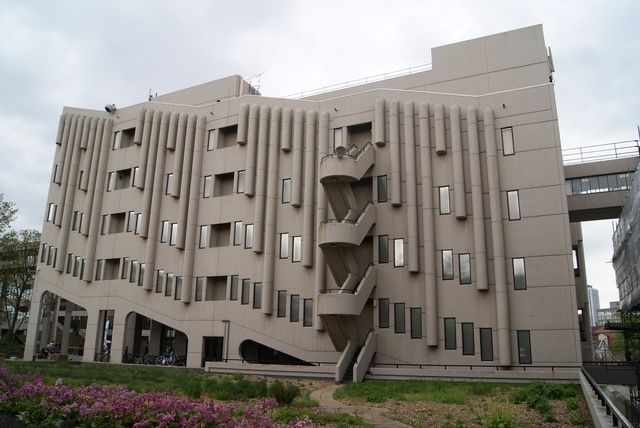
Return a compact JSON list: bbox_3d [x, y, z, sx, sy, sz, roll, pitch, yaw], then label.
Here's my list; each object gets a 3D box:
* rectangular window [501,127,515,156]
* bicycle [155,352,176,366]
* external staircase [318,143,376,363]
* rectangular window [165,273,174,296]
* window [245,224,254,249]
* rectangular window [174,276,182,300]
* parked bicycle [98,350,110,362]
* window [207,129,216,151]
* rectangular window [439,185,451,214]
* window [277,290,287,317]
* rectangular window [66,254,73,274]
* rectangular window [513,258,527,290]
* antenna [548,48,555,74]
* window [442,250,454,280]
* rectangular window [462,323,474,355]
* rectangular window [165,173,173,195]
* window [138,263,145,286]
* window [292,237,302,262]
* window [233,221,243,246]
[{"bbox_3d":[10.925,-4.172,27.888,0.610,1.719,0.150,-5,-14,26],"label":"rectangular window"},{"bbox_3d":[-10.786,10.218,33.690,1.750,1.000,0.550,-6,-16,25],"label":"bicycle"},{"bbox_3d":[1.421,2.034,26.963,2.300,13.650,3.720,-6,-16,26],"label":"external staircase"},{"bbox_3d":[-11.134,5.222,35.491,0.600,1.688,0.150,-6,-16,25],"label":"rectangular window"},{"bbox_3d":[-4.925,1.556,33.385,0.600,1.688,0.150,-6,-16,25],"label":"window"},{"bbox_3d":[-10.015,5.269,34.158,0.590,1.660,0.130,-6,-16,26],"label":"rectangular window"},{"bbox_3d":[-16.149,10.679,36.000,1.700,1.000,0.550,-5,-15,25],"label":"parked bicycle"},{"bbox_3d":[-8.145,-5.538,36.126,0.590,1.660,0.130,-6,-16,26],"label":"window"},{"bbox_3d":[7.130,-0.765,27.422,0.605,1.650,0.120,-6,-16,25],"label":"rectangular window"},{"bbox_3d":[-2.374,5.710,30.411,0.605,1.650,0.120,-6,-16,25],"label":"window"},{"bbox_3d":[-20.383,4.086,39.169,0.570,1.630,0.150,-5,-15,25],"label":"rectangular window"},{"bbox_3d":[10.300,3.105,24.778,0.605,1.650,0.120,-6,-16,25],"label":"rectangular window"},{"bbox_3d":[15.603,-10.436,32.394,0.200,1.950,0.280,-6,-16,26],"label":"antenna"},{"bbox_3d":[6.990,2.780,26.195,0.570,1.630,0.150,-5,-15,25],"label":"window"},{"bbox_3d":[8.250,6.951,26.682,0.610,1.719,0.150,-5,-14,26],"label":"rectangular window"},{"bbox_3d":[-11.823,-2.343,37.834,0.600,1.688,0.150,-6,-16,25],"label":"rectangular window"},{"bbox_3d":[-13.179,4.512,35.555,0.570,1.630,0.150,-5,-15,25],"label":"window"},{"bbox_3d":[-1.478,2.242,30.608,0.590,1.660,0.130,-6,-16,26],"label":"window"},{"bbox_3d":[-5.933,1.447,35.115,0.610,1.719,0.150,-5,-14,26],"label":"window"}]

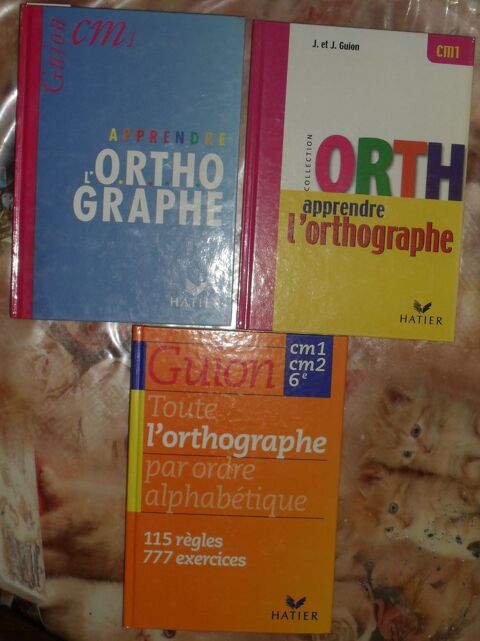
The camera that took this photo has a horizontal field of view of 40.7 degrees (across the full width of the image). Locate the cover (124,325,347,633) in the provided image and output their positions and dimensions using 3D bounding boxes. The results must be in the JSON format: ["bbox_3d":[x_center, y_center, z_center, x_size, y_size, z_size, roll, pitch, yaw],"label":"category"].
[{"bbox_3d":[-0.005,0.132,0.534,0.172,0.013,0.245,3,93,-2],"label":"cover"}]

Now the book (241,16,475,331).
[{"bbox_3d":[0.092,-0.110,0.525,0.175,0.013,0.244,3,92,-2],"label":"book"}]

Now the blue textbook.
[{"bbox_3d":[-0.089,-0.121,0.520,0.175,0.013,0.244,2,93,-2],"label":"blue textbook"}]

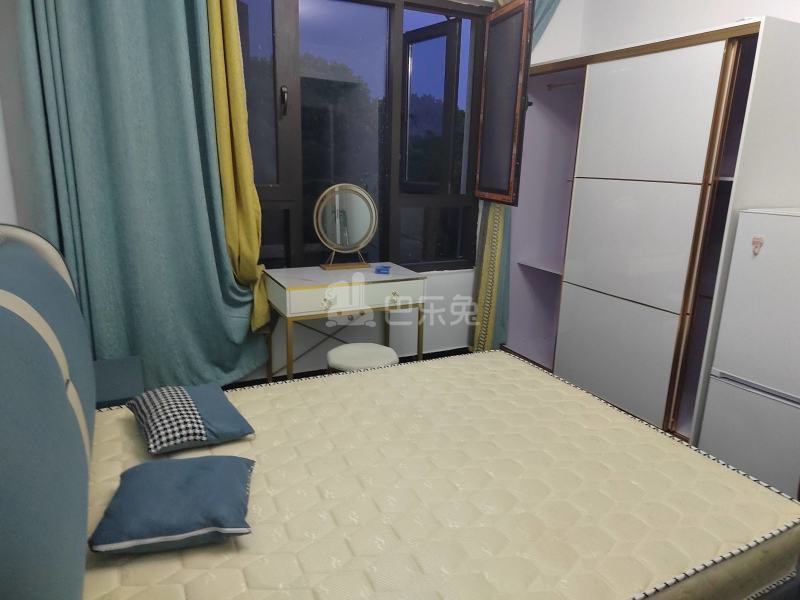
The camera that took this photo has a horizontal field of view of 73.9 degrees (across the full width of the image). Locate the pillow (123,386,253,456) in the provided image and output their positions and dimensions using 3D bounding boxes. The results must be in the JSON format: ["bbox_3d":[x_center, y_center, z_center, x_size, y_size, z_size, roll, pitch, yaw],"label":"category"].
[{"bbox_3d":[-0.759,0.411,1.910,0.350,0.125,0.380,-6,16,-30],"label":"pillow"}]

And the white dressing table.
[{"bbox_3d":[-0.325,0.219,3.174,0.811,0.758,0.494,-6,16,-26],"label":"white dressing table"}]

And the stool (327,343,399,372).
[{"bbox_3d":[-0.208,0.486,2.927,0.390,0.440,0.390,-5,15,-26],"label":"stool"}]

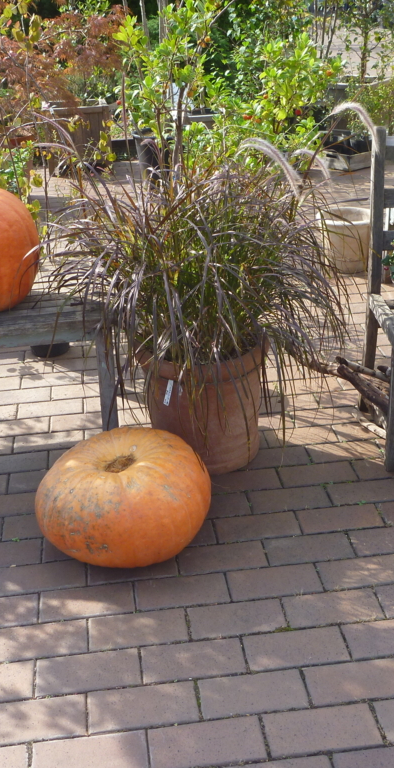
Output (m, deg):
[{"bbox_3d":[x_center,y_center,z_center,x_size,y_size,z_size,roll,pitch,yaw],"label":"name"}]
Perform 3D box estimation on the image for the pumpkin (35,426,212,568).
[{"bbox_3d":[-0.201,0.306,2.288,0.480,0.330,0.475,-5,27,-6],"label":"pumpkin"}]

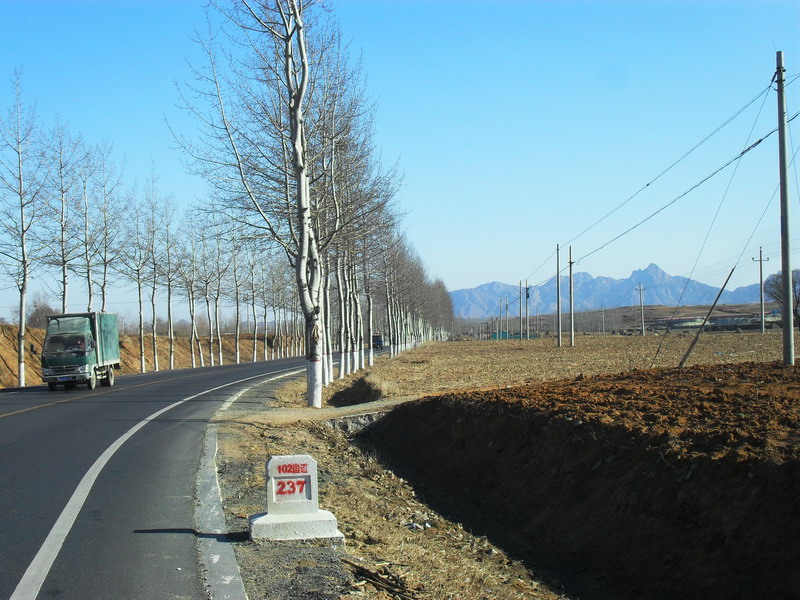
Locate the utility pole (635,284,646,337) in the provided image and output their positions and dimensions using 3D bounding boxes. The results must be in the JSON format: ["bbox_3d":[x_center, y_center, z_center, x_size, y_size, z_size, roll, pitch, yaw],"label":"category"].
[{"bbox_3d":[36.817,1.452,173.067,1.700,8.200,0.300,-1,-2,2],"label":"utility pole"}]

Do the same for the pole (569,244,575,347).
[{"bbox_3d":[11.508,-0.234,75.856,0.260,6.700,0.260,-1,-2,0],"label":"pole"}]

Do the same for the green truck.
[{"bbox_3d":[-12.288,1.955,43.624,1.830,2.840,5.450,-1,-2,-3],"label":"green truck"}]

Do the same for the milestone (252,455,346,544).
[{"bbox_3d":[-0.891,1.619,9.449,0.710,0.650,0.450,-1,-2,-11],"label":"milestone"}]

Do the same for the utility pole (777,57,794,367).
[{"bbox_3d":[8.268,-1.983,24.342,0.250,6.750,0.250,-1,-2,0],"label":"utility pole"}]

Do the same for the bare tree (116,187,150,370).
[{"bbox_3d":[-16.474,-1.205,70.000,2.200,11.370,2.200,-1,-2,0],"label":"bare tree"}]

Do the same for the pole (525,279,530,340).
[{"bbox_3d":[14.042,1.098,124.324,0.260,6.700,0.260,-1,-2,0],"label":"pole"}]

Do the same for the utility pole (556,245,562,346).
[{"bbox_3d":[10.354,-0.273,73.647,0.250,6.700,0.250,-1,-2,0],"label":"utility pole"}]

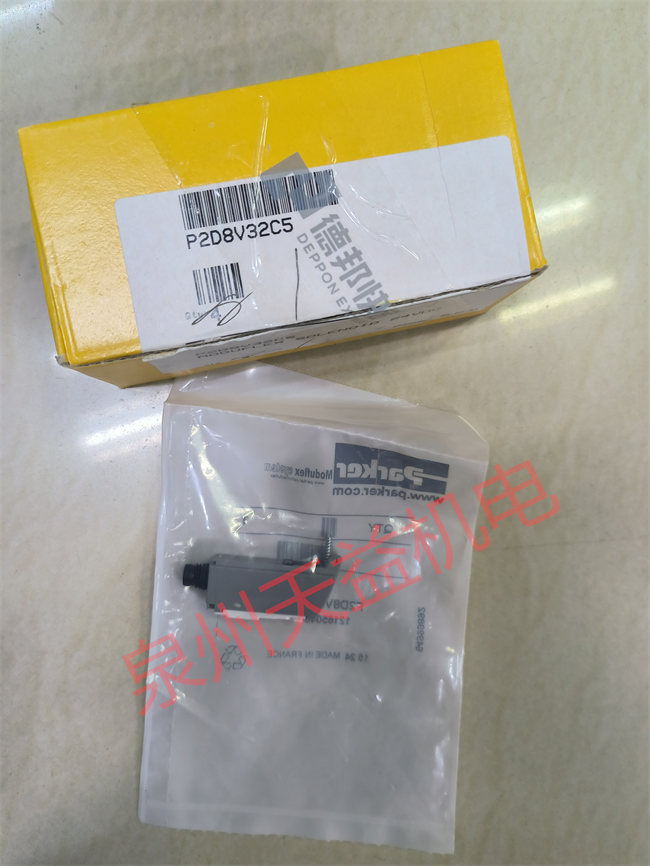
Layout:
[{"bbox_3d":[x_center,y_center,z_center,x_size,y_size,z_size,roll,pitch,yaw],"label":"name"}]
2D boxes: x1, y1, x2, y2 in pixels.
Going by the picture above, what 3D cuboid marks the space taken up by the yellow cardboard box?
[{"bbox_3d":[-0.013,-0.065,0.224,0.140,0.066,0.067,-11,88,-2],"label":"yellow cardboard box"}]

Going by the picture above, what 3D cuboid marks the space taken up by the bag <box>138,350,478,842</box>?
[{"bbox_3d":[-0.003,0.056,0.210,0.104,0.022,0.148,5,88,-1],"label":"bag"}]

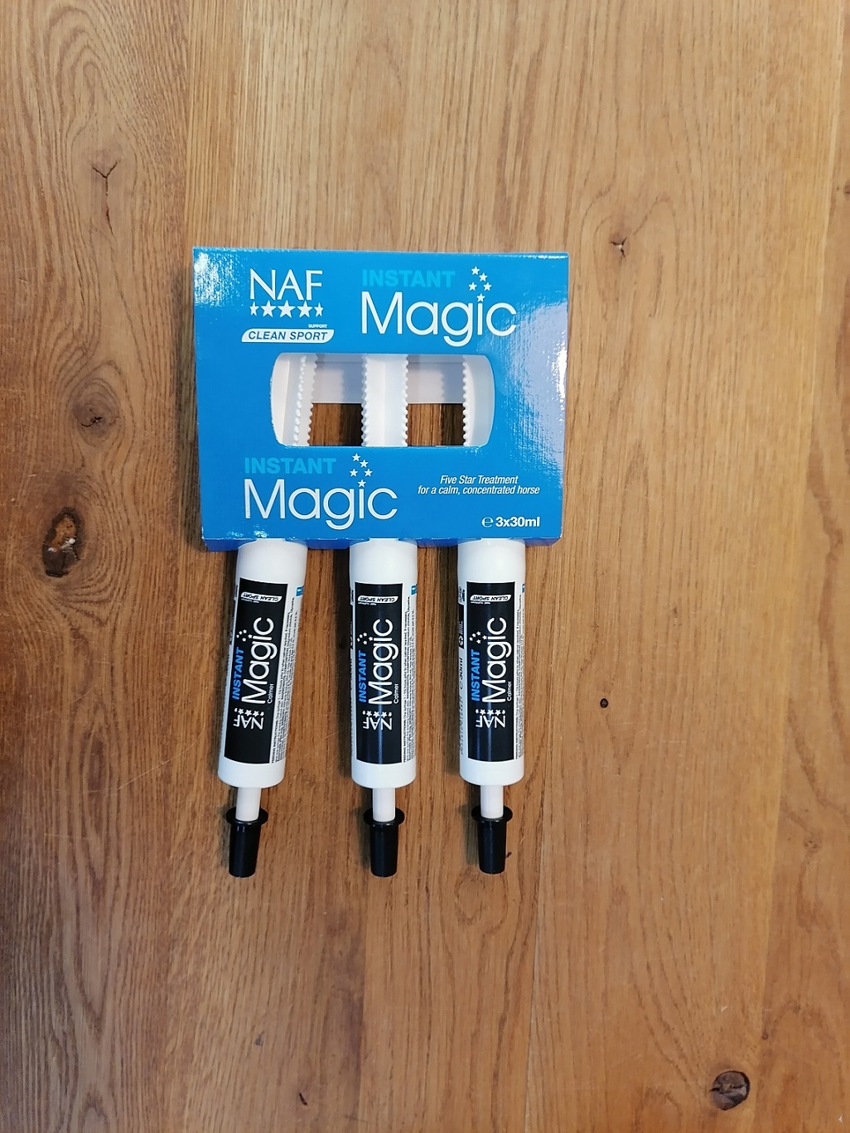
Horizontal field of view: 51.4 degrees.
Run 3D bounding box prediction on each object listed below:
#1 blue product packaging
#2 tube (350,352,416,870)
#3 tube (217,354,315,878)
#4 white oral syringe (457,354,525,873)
[{"bbox_3d":[-0.015,-0.059,0.320,0.127,0.028,0.101,0,97,-2],"label":"blue product packaging"},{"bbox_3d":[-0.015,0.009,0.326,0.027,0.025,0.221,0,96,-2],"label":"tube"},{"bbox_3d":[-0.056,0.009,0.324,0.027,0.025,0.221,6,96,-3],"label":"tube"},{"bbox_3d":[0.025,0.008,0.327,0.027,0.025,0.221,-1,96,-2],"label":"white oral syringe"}]

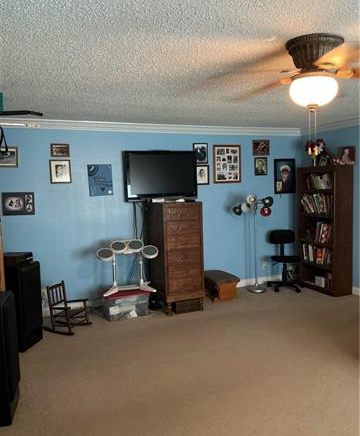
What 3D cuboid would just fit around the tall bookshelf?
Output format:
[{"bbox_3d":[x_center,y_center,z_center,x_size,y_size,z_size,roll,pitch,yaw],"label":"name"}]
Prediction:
[{"bbox_3d":[2.105,0.162,5.668,0.310,1.800,0.720,-4,6,-23],"label":"tall bookshelf"}]

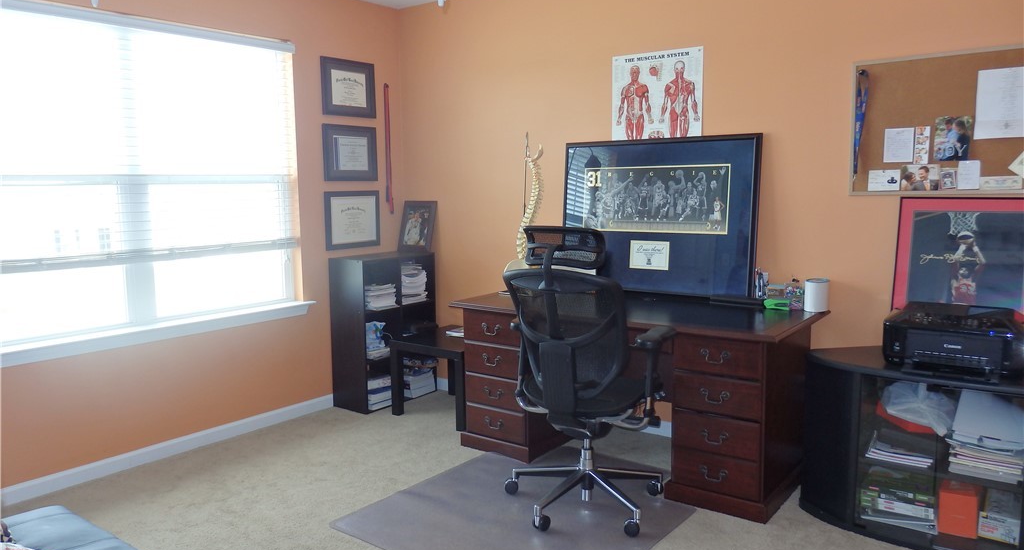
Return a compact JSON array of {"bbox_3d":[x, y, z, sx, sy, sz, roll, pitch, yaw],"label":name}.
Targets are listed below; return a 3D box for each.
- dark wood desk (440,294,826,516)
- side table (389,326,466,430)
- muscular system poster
[{"bbox_3d":[0.567,0.526,3.602,1.636,0.748,0.742,4,8,36],"label":"dark wood desk"},{"bbox_3d":[-0.324,0.594,4.389,0.555,0.447,0.553,4,8,36],"label":"side table"},{"bbox_3d":[0.732,-0.802,3.782,0.500,0.650,0.010,4,8,36],"label":"muscular system poster"}]

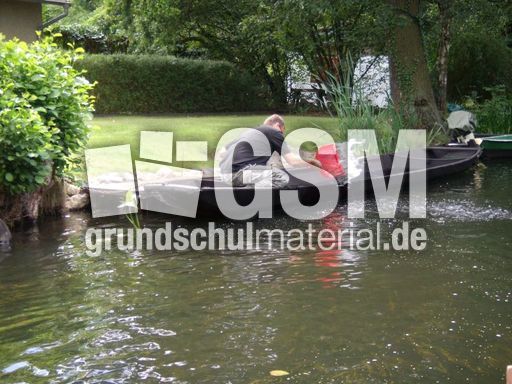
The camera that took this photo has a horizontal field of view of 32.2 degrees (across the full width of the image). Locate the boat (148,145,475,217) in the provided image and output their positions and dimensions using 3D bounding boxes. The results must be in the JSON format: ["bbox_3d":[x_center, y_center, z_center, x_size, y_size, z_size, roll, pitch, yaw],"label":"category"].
[{"bbox_3d":[0.827,-0.118,9.993,1.357,0.396,5.501,6,10,41],"label":"boat"}]

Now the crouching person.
[{"bbox_3d":[0.148,-0.403,9.050,0.900,0.800,0.580,-5,9,-34],"label":"crouching person"}]

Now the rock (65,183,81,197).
[{"bbox_3d":[-1.902,-0.026,9.200,0.180,0.140,0.160,-1,6,-12],"label":"rock"}]

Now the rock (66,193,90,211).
[{"bbox_3d":[-1.730,0.088,8.650,0.235,0.170,0.190,0,7,0],"label":"rock"}]

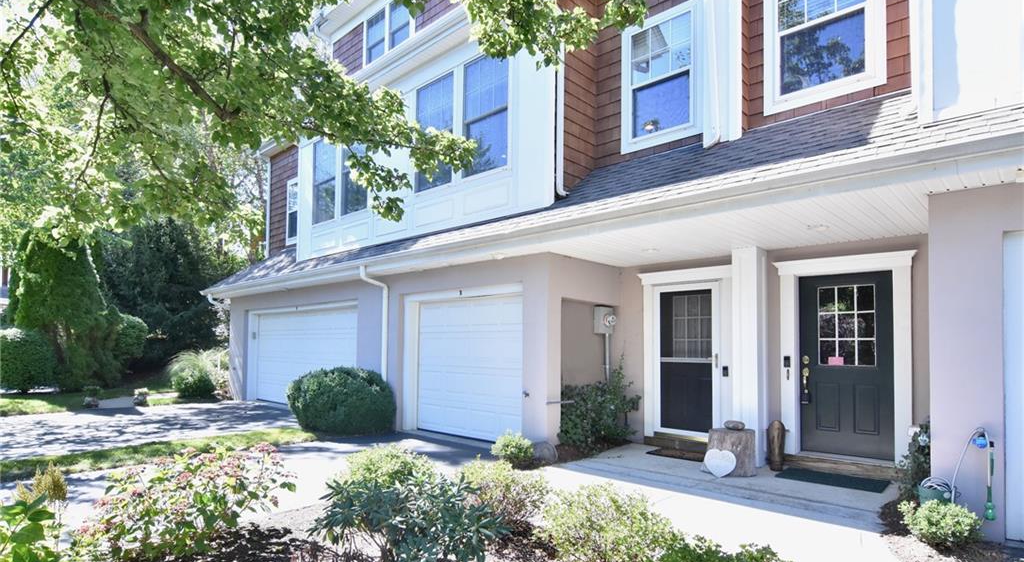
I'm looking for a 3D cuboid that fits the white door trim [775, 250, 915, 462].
[{"bbox_3d":[3.675,0.859,5.707,1.320,2.250,0.160,-3,-6,42],"label":"white door trim"}]

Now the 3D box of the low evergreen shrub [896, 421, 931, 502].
[{"bbox_3d":[3.721,1.665,4.720,0.340,0.700,0.450,-3,-6,42],"label":"low evergreen shrub"}]

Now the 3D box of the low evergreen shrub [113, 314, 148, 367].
[{"bbox_3d":[-13.453,2.057,18.000,1.350,1.750,1.300,-3,-5,38],"label":"low evergreen shrub"}]

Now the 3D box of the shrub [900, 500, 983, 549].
[{"bbox_3d":[3.191,1.810,3.820,0.520,0.350,0.460,-3,-6,42],"label":"shrub"}]

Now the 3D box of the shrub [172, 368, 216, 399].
[{"bbox_3d":[-8.499,2.744,13.700,1.050,0.800,1.000,-3,-5,38],"label":"shrub"}]

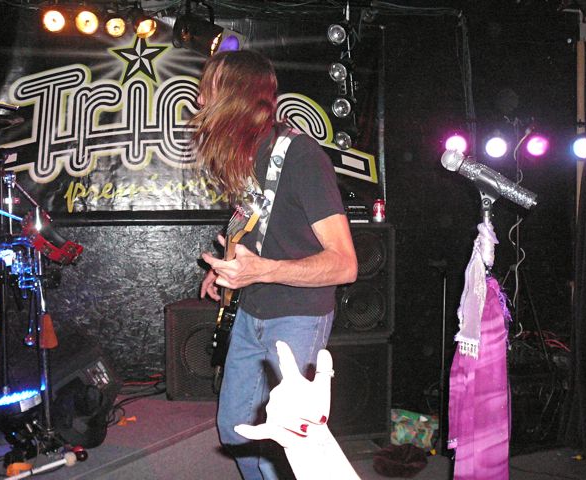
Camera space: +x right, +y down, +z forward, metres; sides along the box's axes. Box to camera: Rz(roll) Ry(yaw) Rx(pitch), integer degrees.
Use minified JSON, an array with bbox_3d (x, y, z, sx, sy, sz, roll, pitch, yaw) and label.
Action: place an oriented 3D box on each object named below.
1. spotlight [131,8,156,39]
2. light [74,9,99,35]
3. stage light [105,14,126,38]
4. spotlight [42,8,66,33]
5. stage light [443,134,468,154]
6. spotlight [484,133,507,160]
[{"bbox_3d":[-0.966,-1.373,4.148,0.130,0.130,0.180,-3,27,-32],"label":"spotlight"},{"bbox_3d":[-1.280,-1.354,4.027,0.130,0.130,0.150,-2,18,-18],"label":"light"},{"bbox_3d":[-1.025,-1.254,3.747,0.130,0.130,0.160,-1,30,-13],"label":"stage light"},{"bbox_3d":[-1.345,-1.255,3.671,0.130,0.130,0.160,-1,25,-9],"label":"spotlight"},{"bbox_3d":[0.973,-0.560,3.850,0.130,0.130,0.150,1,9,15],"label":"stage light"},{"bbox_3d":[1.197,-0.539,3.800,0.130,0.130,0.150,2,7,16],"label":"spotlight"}]

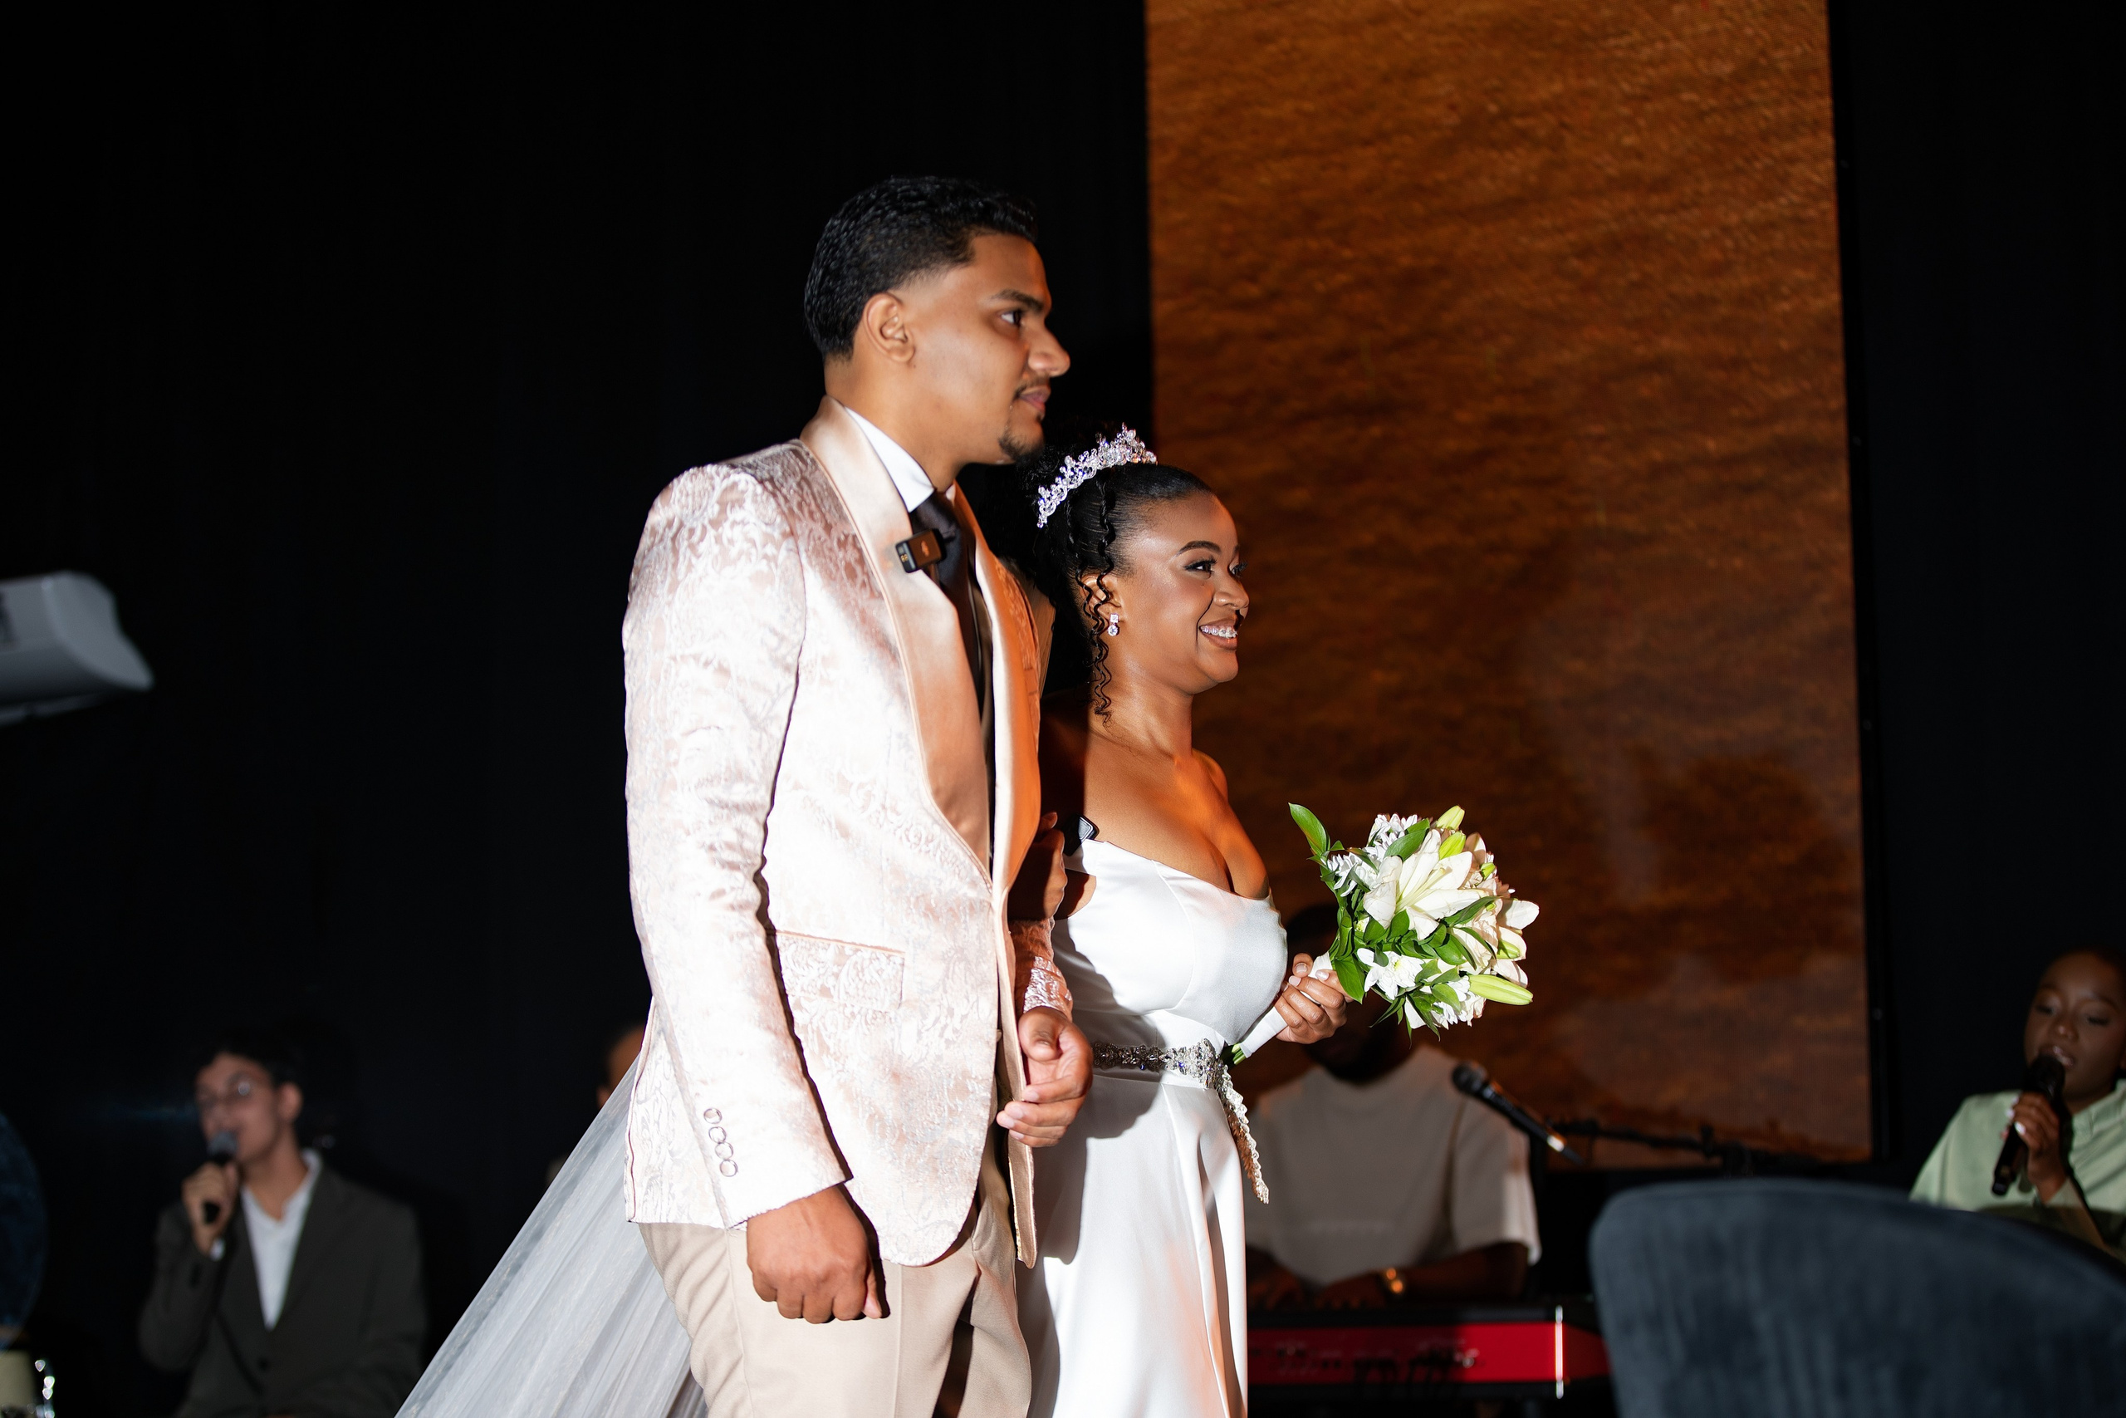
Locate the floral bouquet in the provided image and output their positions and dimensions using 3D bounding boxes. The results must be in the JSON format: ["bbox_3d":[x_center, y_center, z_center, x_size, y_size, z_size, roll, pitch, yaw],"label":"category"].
[{"bbox_3d":[0.279,0.220,3.950,0.320,0.265,0.235,-35,0,10],"label":"floral bouquet"}]

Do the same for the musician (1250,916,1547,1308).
[{"bbox_3d":[0.413,0.961,5.986,0.600,1.400,0.780,-5,-10,24],"label":"musician"}]

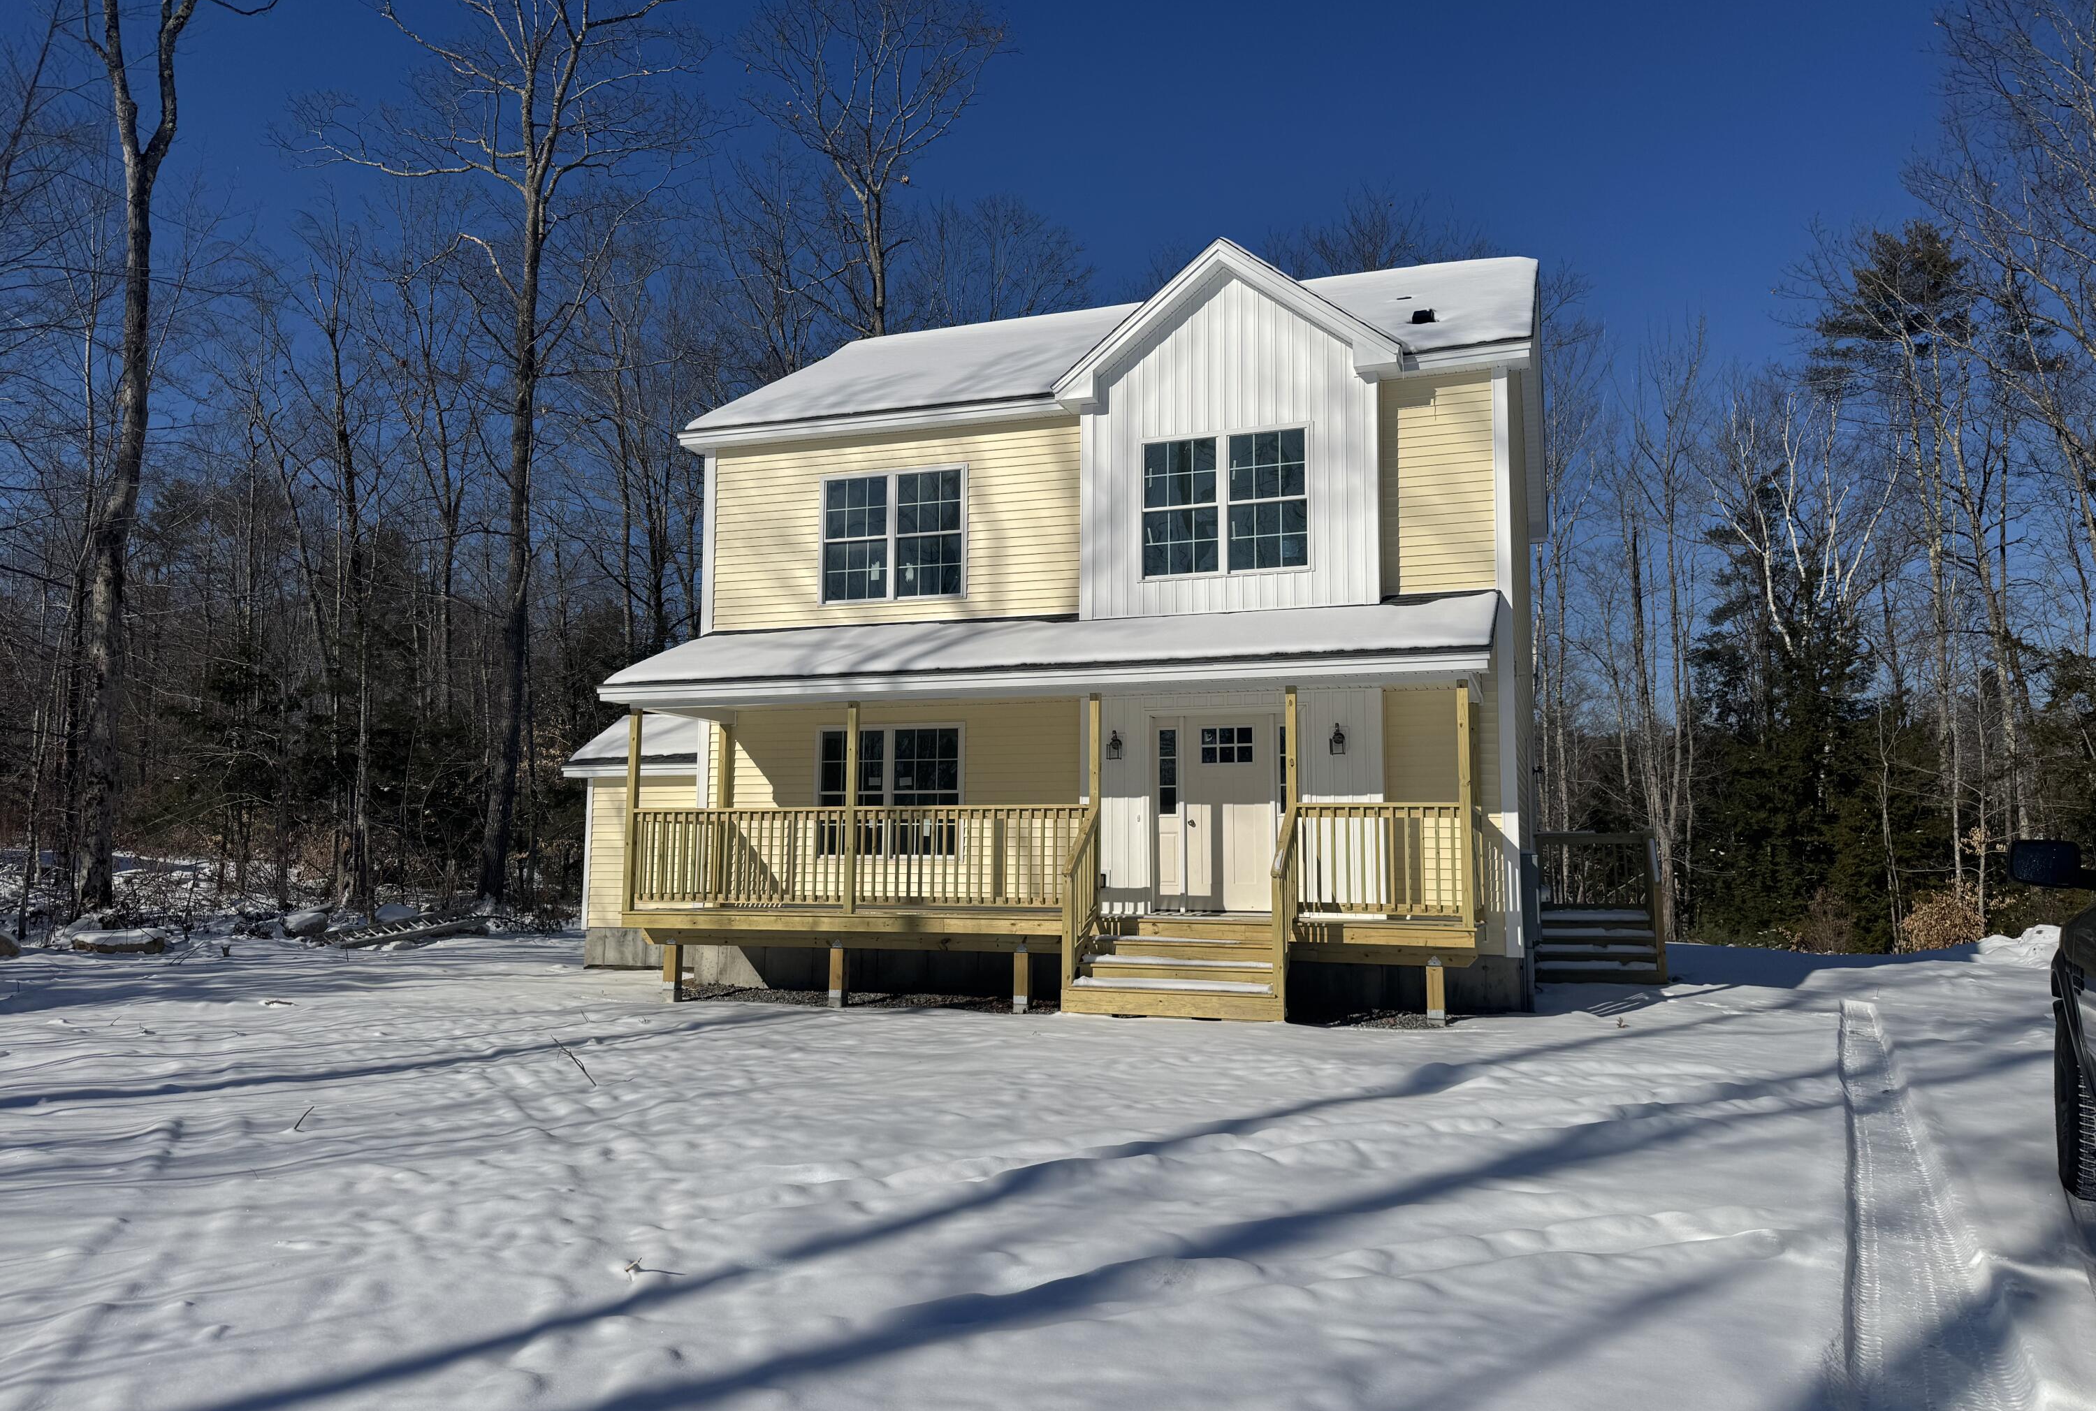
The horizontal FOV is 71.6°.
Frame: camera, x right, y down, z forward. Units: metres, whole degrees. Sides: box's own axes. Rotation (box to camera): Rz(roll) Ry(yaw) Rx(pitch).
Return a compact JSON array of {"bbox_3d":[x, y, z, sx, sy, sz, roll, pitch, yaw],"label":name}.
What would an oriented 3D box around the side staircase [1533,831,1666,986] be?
[{"bbox_3d":[6.739,2.441,17.817,1.450,1.790,1.800,-2,-5,20],"label":"side staircase"}]

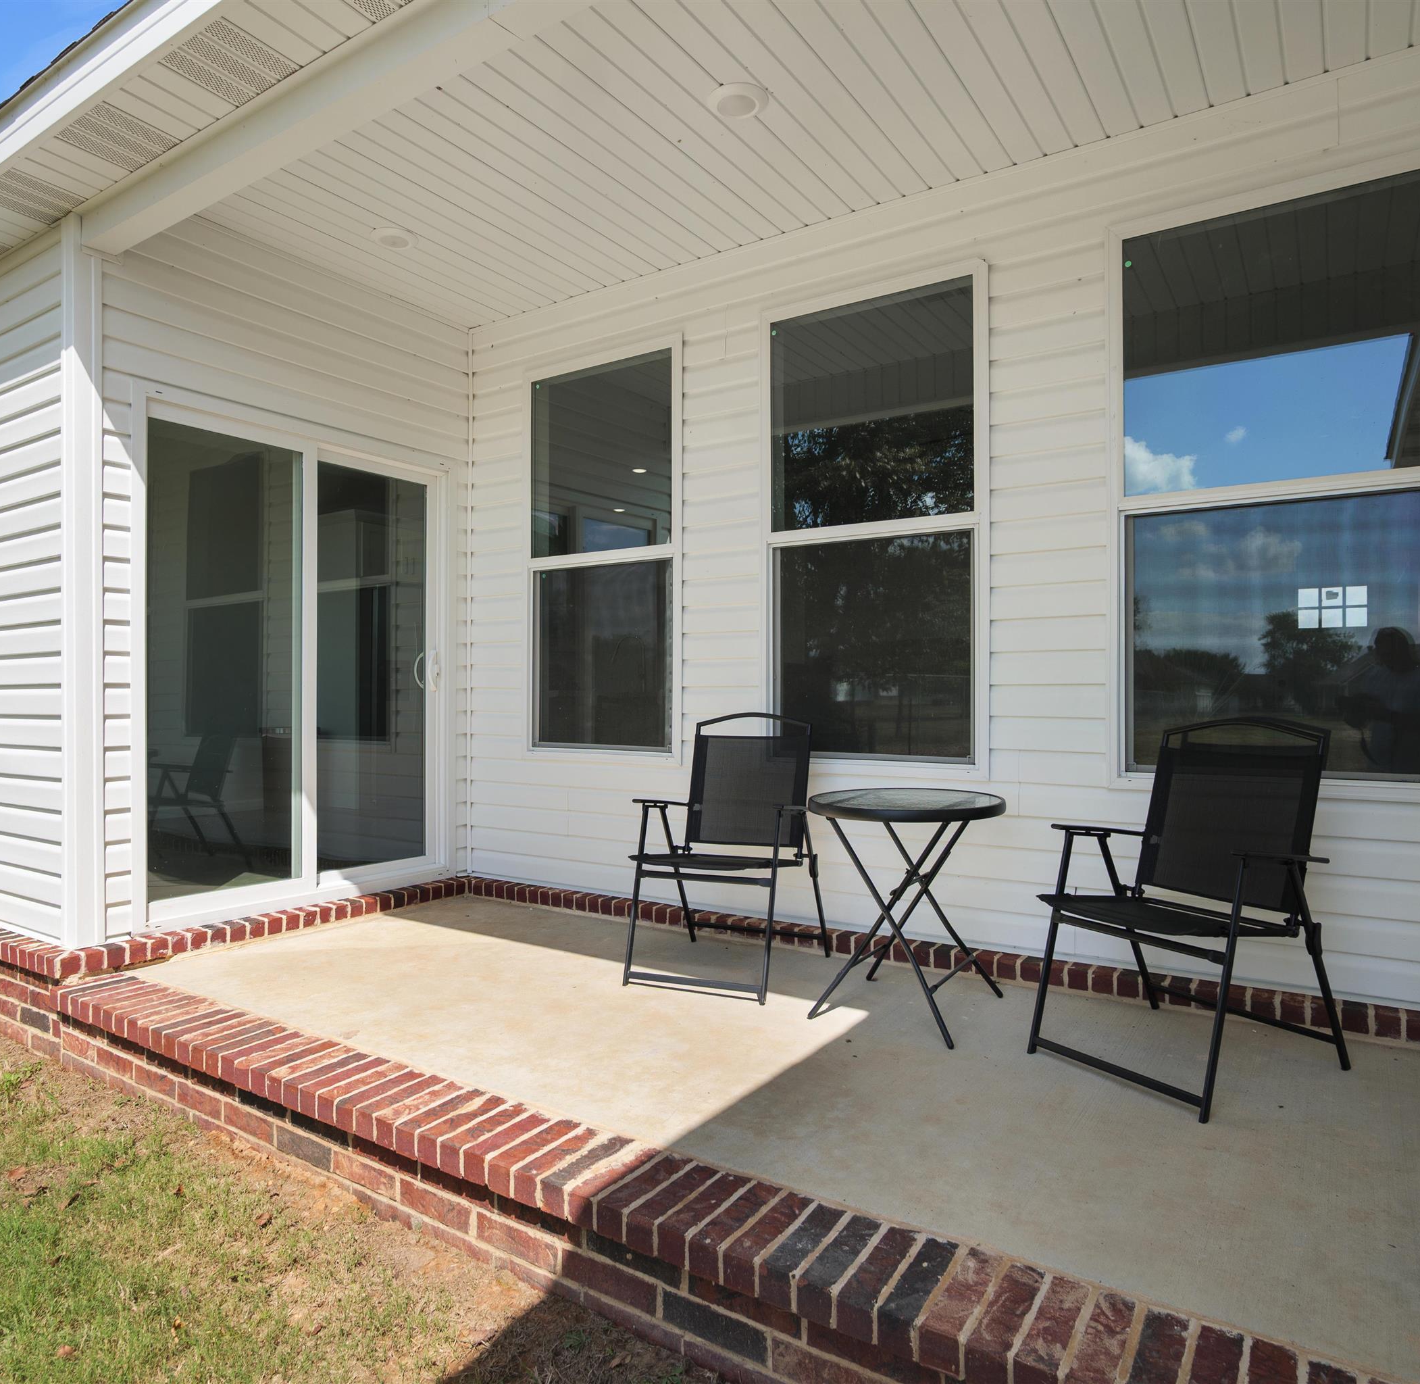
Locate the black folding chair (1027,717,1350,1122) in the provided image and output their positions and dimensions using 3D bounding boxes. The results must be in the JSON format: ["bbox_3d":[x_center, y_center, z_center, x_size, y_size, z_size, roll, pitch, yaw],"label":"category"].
[{"bbox_3d":[1.275,0.530,2.491,0.635,0.914,0.562,0,0,-31],"label":"black folding chair"}]

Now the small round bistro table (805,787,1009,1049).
[{"bbox_3d":[0.615,0.659,2.886,0.600,0.657,0.600,0,0,0],"label":"small round bistro table"}]

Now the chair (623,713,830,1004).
[{"bbox_3d":[0.059,0.532,3.295,0.562,0.914,0.635,0,0,23],"label":"chair"}]

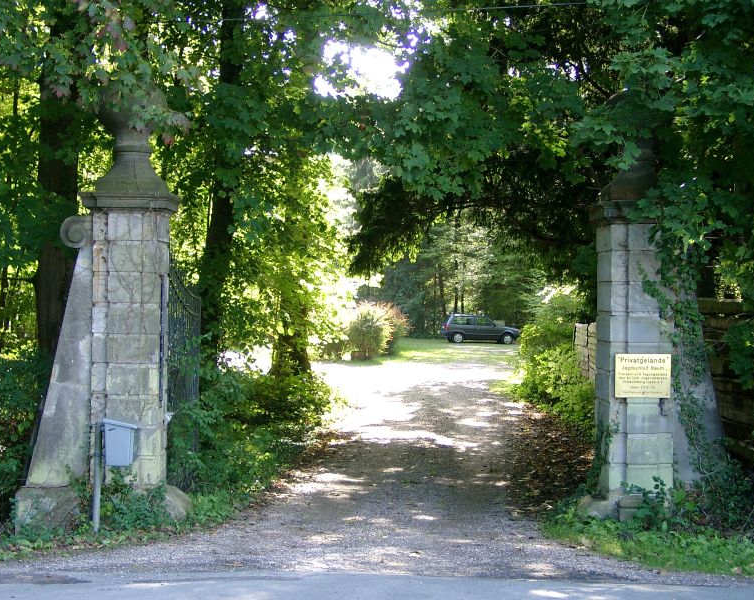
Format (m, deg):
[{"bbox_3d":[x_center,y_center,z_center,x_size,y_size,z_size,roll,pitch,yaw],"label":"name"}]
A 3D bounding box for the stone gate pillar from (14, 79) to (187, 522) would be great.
[{"bbox_3d":[-2.360,0.030,12.050,1.360,3.780,0.920,1,0,0],"label":"stone gate pillar"}]

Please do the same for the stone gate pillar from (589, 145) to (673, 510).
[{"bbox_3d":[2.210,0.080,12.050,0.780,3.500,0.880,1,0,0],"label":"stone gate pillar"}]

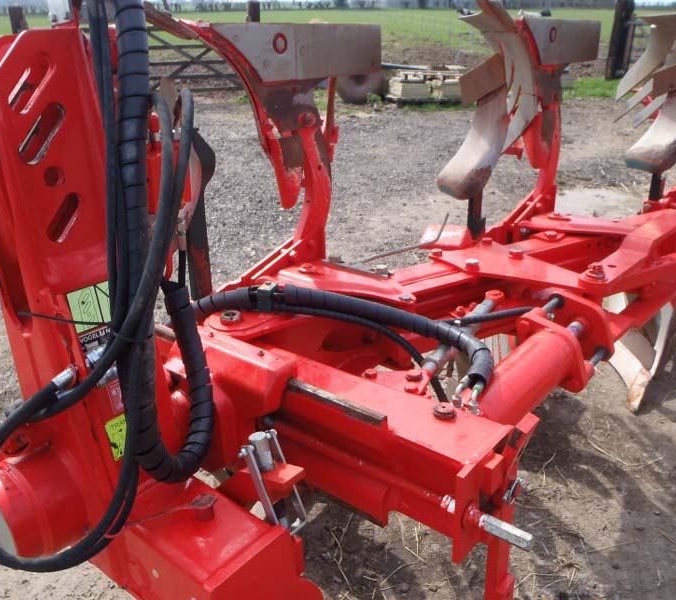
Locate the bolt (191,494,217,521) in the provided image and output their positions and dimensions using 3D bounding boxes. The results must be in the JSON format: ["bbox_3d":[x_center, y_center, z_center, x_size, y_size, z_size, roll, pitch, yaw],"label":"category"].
[{"bbox_3d":[-0.257,0.397,1.237,0.046,0.030,0.046,17,29,32],"label":"bolt"}]

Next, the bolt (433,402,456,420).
[{"bbox_3d":[0.212,0.222,1.290,0.046,0.020,0.046,0,24,0],"label":"bolt"}]

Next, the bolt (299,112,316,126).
[{"bbox_3d":[-0.090,-0.536,1.920,0.030,0.044,0.044,17,29,32],"label":"bolt"}]

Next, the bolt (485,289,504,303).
[{"bbox_3d":[0.418,-0.012,1.728,0.050,0.021,0.050,0,24,0],"label":"bolt"}]

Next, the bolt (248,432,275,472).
[{"bbox_3d":[-0.157,0.312,1.325,0.037,0.078,0.037,-9,24,4],"label":"bolt"}]

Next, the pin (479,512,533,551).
[{"bbox_3d":[0.292,0.398,1.122,0.090,0.025,0.025,24,33,28],"label":"pin"}]

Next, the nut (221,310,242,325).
[{"bbox_3d":[-0.264,0.043,1.607,0.052,0.018,0.052,0,24,0],"label":"nut"}]

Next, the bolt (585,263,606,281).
[{"bbox_3d":[0.714,-0.079,1.794,0.055,0.036,0.055,17,29,32],"label":"bolt"}]

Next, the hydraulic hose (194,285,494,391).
[{"bbox_3d":[-0.005,0.045,1.480,0.762,0.114,0.139,13,28,26],"label":"hydraulic hose"}]

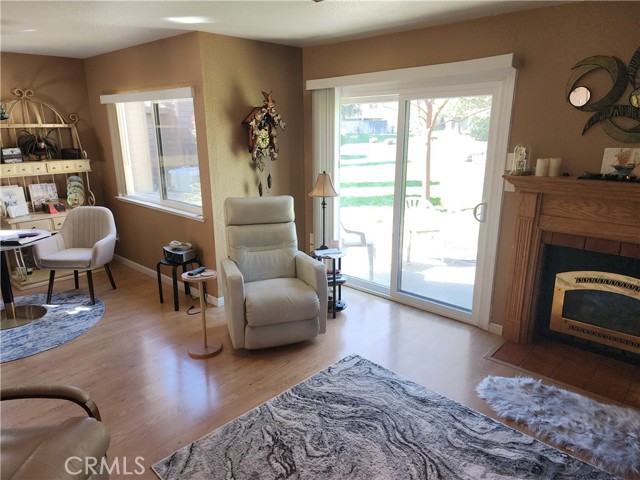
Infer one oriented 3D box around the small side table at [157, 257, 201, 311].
[{"bbox_3d":[-1.372,0.418,4.202,0.350,0.450,0.350,0,15,0],"label":"small side table"}]

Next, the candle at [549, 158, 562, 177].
[{"bbox_3d":[1.645,-0.505,2.970,0.076,0.122,0.076,13,20,40],"label":"candle"}]

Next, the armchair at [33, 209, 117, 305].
[{"bbox_3d":[-2.463,0.156,4.370,0.590,0.880,0.630,1,16,4],"label":"armchair"}]

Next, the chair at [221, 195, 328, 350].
[{"bbox_3d":[-0.457,0.217,3.739,0.770,1.070,0.900,-5,16,-16],"label":"chair"}]

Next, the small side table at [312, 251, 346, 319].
[{"bbox_3d":[0.096,0.397,3.955,0.320,0.600,0.320,-1,16,-3],"label":"small side table"}]

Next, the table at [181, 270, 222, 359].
[{"bbox_3d":[-0.904,0.561,3.307,0.275,0.645,0.275,0,15,0],"label":"table"}]

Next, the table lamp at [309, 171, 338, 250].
[{"bbox_3d":[0.034,-0.252,3.864,0.265,0.700,0.265,-1,16,-3],"label":"table lamp"}]

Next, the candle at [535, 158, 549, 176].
[{"bbox_3d":[1.581,-0.513,3.028,0.076,0.122,0.076,13,20,40],"label":"candle"}]

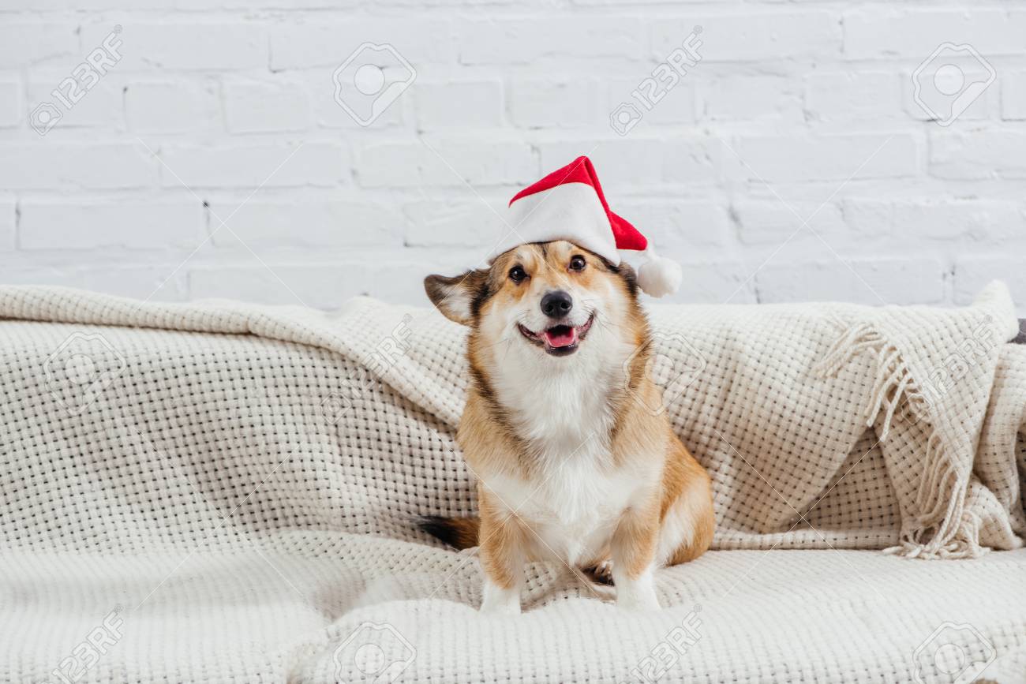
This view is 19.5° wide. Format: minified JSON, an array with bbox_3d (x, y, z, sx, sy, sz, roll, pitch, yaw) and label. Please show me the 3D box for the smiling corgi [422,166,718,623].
[{"bbox_3d":[0.066,0.039,3.540,0.325,0.505,0.380,0,7,7],"label":"smiling corgi"}]

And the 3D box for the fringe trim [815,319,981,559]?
[{"bbox_3d":[0.481,0.121,3.740,0.200,0.285,0.120,-1,7,0],"label":"fringe trim"}]

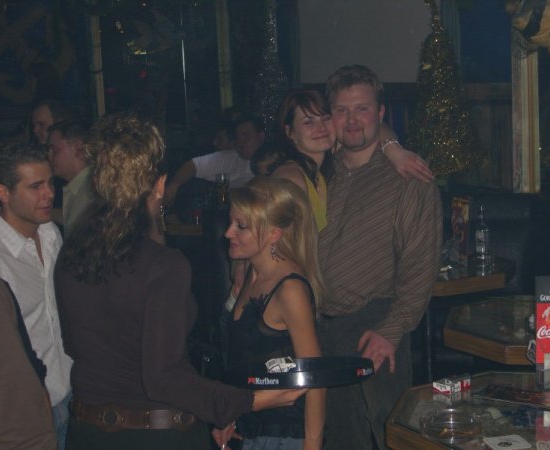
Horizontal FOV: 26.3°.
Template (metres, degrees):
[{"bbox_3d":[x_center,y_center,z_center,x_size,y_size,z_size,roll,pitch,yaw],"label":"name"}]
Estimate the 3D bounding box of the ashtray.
[{"bbox_3d":[0.433,0.496,2.900,0.150,0.042,0.150,-2,9,0],"label":"ashtray"}]

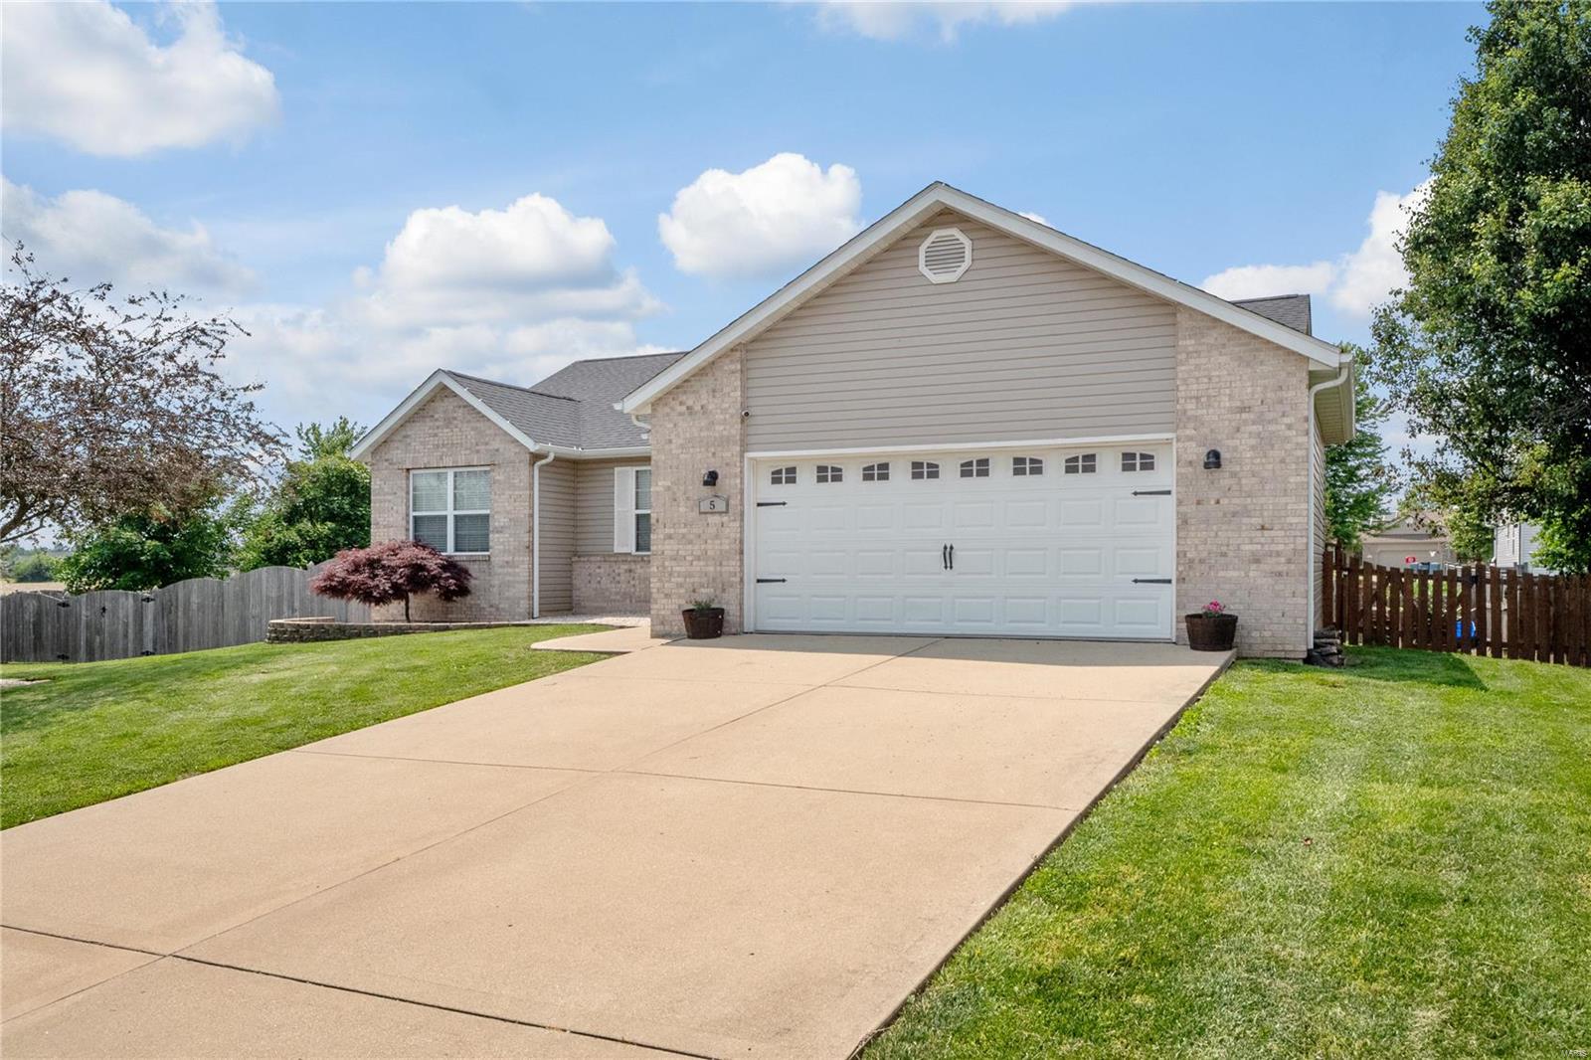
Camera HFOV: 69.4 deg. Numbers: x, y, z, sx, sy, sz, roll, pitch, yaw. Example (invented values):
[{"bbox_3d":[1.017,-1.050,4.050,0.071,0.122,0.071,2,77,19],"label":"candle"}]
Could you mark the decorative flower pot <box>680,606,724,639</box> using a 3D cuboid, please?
[{"bbox_3d":[-1.130,1.144,14.050,0.510,0.360,0.510,0,-1,0],"label":"decorative flower pot"}]

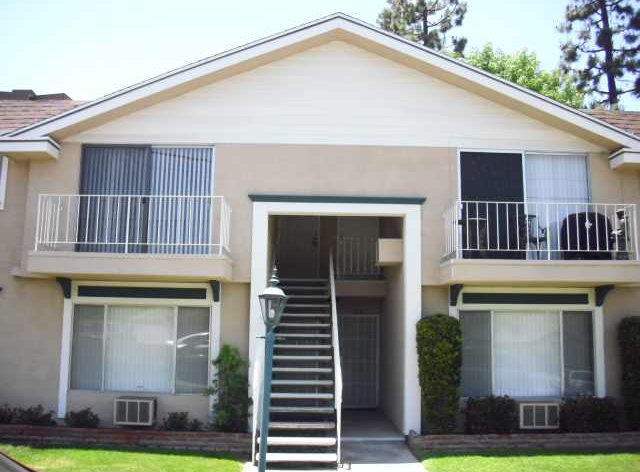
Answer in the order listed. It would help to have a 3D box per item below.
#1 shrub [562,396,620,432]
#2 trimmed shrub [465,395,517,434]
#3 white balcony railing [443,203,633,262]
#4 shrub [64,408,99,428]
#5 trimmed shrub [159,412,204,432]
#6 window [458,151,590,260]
[{"bbox_3d":[4.378,2.920,11.448,0.959,0.640,0.650,1,-9,-1],"label":"shrub"},{"bbox_3d":[2.810,2.983,11.579,0.800,0.640,0.600,1,-8,0],"label":"trimmed shrub"},{"bbox_3d":[3.523,0.002,11.461,2.833,0.922,1.082,1,-9,-1],"label":"white balcony railing"},{"bbox_3d":[-3.812,2.966,11.366,0.560,0.370,0.500,1,-9,-1],"label":"shrub"},{"bbox_3d":[-2.206,3.038,11.379,0.690,0.363,0.500,1,-9,-1],"label":"trimmed shrub"},{"bbox_3d":[3.632,-0.504,12.417,2.380,2.030,0.120,1,-8,0],"label":"window"}]

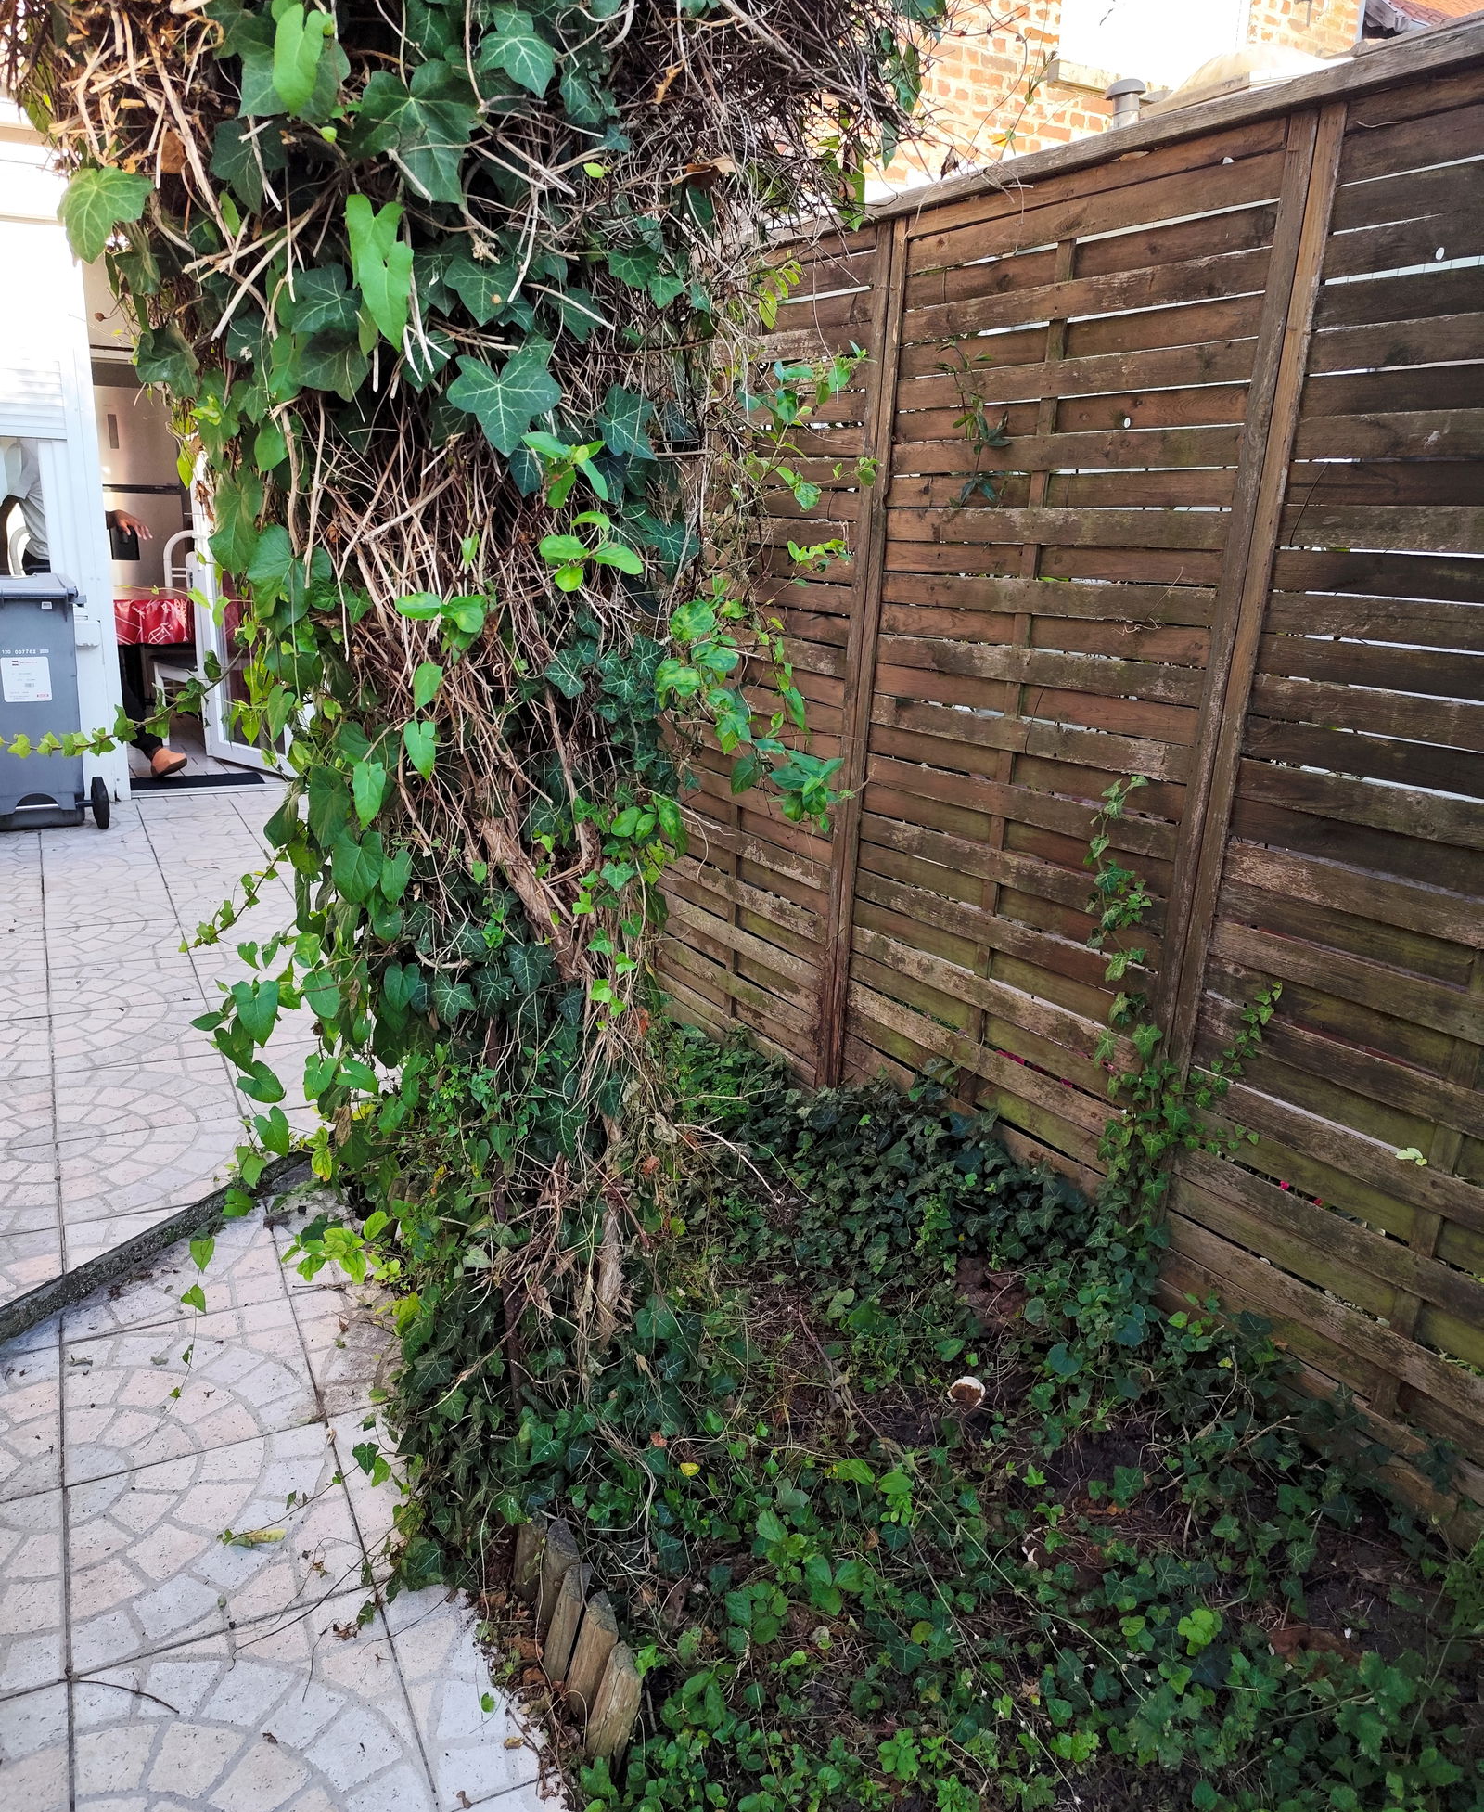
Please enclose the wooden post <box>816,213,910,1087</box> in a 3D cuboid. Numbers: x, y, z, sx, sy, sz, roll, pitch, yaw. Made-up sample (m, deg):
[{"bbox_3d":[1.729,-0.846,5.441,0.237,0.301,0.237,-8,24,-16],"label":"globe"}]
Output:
[{"bbox_3d":[0.264,-0.452,2.740,0.060,1.810,0.088,-7,18,-34],"label":"wooden post"}]

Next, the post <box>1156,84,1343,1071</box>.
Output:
[{"bbox_3d":[0.759,-0.266,2.035,0.060,1.750,0.088,-7,18,-34],"label":"post"}]

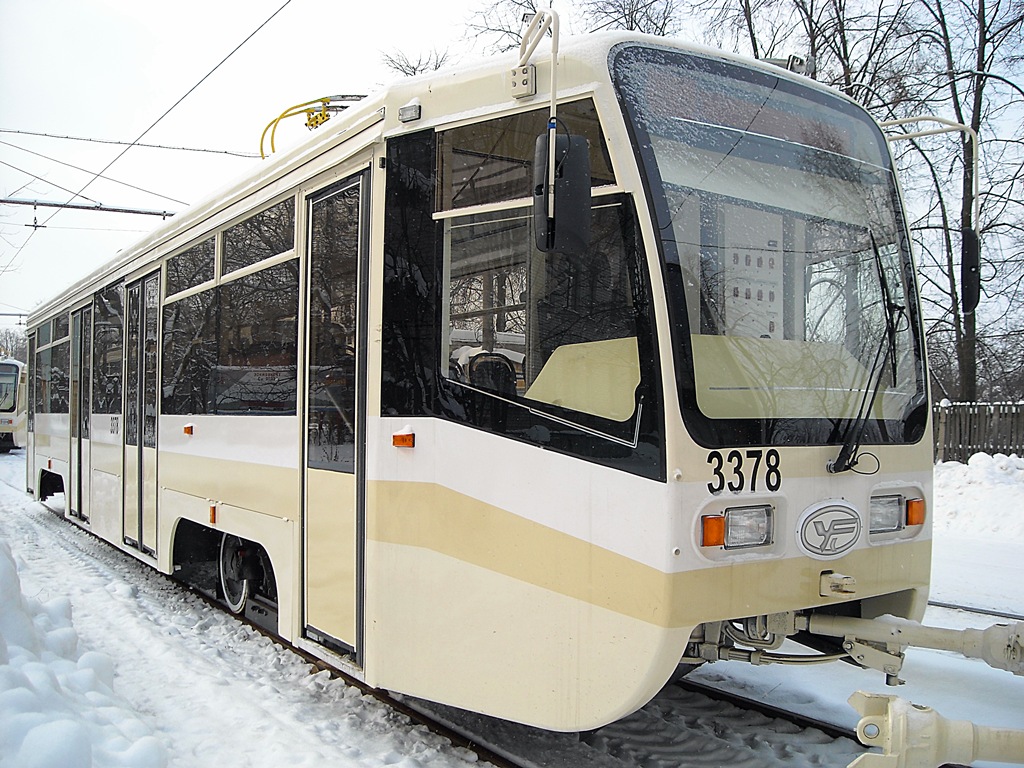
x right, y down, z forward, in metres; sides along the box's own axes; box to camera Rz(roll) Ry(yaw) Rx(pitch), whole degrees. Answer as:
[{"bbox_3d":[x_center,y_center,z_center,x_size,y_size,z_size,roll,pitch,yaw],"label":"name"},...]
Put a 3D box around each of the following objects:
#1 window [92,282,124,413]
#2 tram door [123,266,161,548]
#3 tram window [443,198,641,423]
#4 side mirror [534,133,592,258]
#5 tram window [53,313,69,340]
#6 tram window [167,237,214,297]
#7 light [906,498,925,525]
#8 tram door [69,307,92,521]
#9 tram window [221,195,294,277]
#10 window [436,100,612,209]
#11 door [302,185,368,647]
[{"bbox_3d":[-4.038,-0.331,10.401,0.040,1.262,1.547,1,-2,-32],"label":"window"},{"bbox_3d":[-3.219,0.256,9.044,0.060,2.356,1.391,1,-2,-32],"label":"tram door"},{"bbox_3d":[0.094,-0.289,4.262,1.021,0.879,0.050,-1,-2,38],"label":"tram window"},{"bbox_3d":[0.177,-0.681,3.700,0.205,0.425,0.090,0,-2,-1],"label":"side mirror"},{"bbox_3d":[-5.701,-0.707,13.127,0.040,0.305,1.361,1,-2,-32],"label":"tram window"},{"bbox_3d":[-2.386,-0.850,7.725,0.040,0.305,1.394,1,-2,-32],"label":"tram window"},{"bbox_3d":[1.724,0.549,4.424,0.085,0.115,0.040,1,-2,-32],"label":"light"},{"bbox_3d":[-4.848,0.326,11.698,0.060,2.356,1.392,1,-2,-32],"label":"tram door"},{"bbox_3d":[-1.560,-0.885,6.378,0.040,0.305,1.392,1,-2,-32],"label":"tram window"},{"bbox_3d":[0.033,-0.951,4.332,0.956,0.372,0.050,-1,-2,38],"label":"window"},{"bbox_3d":[-0.888,0.148,5.246,0.060,2.341,0.815,1,-2,-32],"label":"door"}]

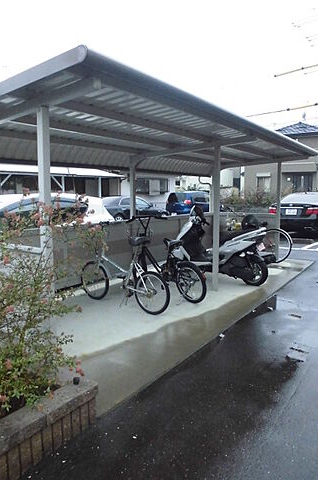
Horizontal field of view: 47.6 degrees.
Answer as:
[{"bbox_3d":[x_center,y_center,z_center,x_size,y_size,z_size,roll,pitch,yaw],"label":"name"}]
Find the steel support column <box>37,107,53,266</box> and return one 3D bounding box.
[{"bbox_3d":[-0.821,0.036,2.655,0.065,1.960,0.065,4,8,34],"label":"steel support column"}]

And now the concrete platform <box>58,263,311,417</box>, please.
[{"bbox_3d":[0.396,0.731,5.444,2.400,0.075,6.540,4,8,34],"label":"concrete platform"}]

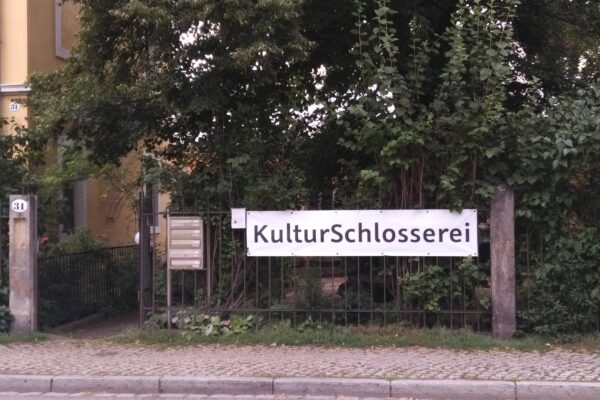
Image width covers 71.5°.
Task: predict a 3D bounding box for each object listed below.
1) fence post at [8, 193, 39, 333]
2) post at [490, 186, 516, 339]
[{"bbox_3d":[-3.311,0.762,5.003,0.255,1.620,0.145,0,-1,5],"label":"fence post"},{"bbox_3d":[2.206,0.678,4.534,0.205,1.620,0.160,-1,-1,5],"label":"post"}]

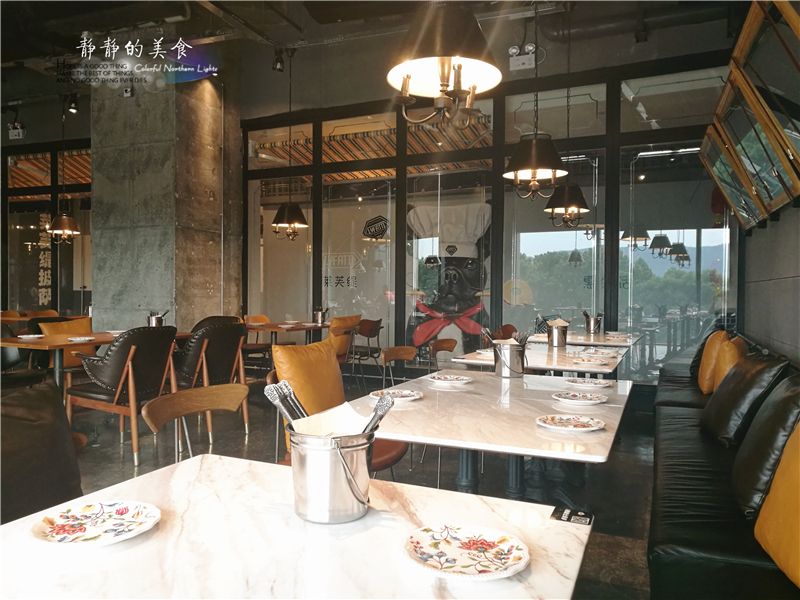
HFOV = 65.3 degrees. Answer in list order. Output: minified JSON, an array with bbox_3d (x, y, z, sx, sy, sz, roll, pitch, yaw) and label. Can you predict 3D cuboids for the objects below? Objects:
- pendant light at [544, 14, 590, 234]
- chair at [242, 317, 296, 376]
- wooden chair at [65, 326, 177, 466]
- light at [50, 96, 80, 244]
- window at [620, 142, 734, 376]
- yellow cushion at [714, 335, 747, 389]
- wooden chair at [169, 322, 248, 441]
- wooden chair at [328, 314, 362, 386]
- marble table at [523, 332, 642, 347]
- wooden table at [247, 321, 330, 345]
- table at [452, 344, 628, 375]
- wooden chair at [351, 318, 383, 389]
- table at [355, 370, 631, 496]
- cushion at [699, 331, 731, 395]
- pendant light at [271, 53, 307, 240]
[{"bbox_3d":[1.322,-1.387,4.862,0.360,1.690,0.360,1,1,23],"label":"pendant light"},{"bbox_3d":[-1.495,0.583,6.958,0.500,0.790,0.480,1,1,23],"label":"chair"},{"bbox_3d":[-1.816,0.596,4.095,0.580,0.830,0.540,0,1,24],"label":"wooden chair"},{"bbox_3d":[-3.414,-1.318,6.350,0.335,1.500,0.335,0,1,24],"label":"light"},{"bbox_3d":[2.429,-0.309,5.429,0.940,2.080,0.070,0,1,24],"label":"window"},{"bbox_3d":[2.019,0.426,3.880,0.160,0.430,0.430,22,9,22],"label":"yellow cushion"},{"bbox_3d":[-1.515,0.598,4.628,0.600,0.820,0.570,1,1,25],"label":"wooden chair"},{"bbox_3d":[-0.639,0.602,5.665,0.500,0.800,0.460,0,1,24],"label":"wooden chair"},{"bbox_3d":[1.414,0.646,4.670,0.700,0.735,1.150,0,1,24],"label":"marble table"},{"bbox_3d":[-1.115,0.615,6.289,0.760,0.750,1.200,1,1,23],"label":"wooden table"},{"bbox_3d":[0.833,0.667,3.466,0.760,0.750,1.200,1,1,23],"label":"table"},{"bbox_3d":[-0.413,0.593,6.133,0.500,0.810,0.450,0,1,24],"label":"wooden chair"},{"bbox_3d":[0.295,0.682,1.959,0.760,0.750,1.200,1,1,23],"label":"table"},{"bbox_3d":[2.148,0.417,4.249,0.160,0.430,0.430,22,9,22],"label":"cushion"},{"bbox_3d":[-1.057,-1.508,6.131,0.360,1.860,0.360,0,1,0],"label":"pendant light"}]

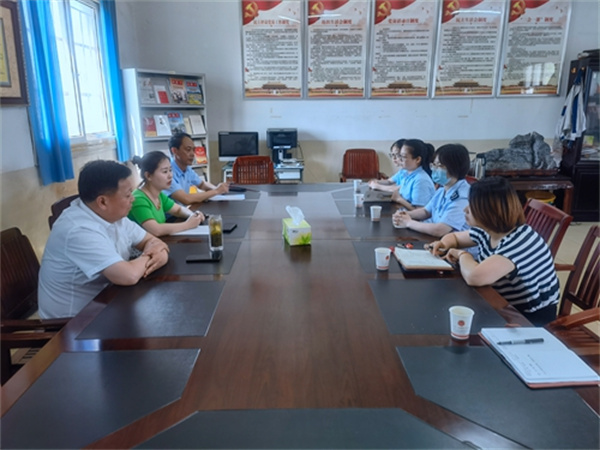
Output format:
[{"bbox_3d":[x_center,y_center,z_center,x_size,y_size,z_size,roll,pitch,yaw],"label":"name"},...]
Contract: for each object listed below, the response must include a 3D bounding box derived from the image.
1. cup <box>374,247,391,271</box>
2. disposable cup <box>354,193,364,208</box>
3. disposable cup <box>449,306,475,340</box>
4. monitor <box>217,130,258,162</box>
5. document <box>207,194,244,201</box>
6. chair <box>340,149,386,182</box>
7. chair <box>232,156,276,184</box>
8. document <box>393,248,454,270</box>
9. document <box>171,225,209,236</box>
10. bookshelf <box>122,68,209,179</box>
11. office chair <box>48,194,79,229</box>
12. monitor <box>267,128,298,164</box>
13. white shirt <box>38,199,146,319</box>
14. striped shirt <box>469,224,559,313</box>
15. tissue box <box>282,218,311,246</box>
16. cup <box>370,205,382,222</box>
[{"bbox_3d":[0.379,0.160,2.115,0.075,0.086,0.075,0,14,0],"label":"cup"},{"bbox_3d":[0.426,-0.170,3.337,0.073,0.088,0.073,0,15,0],"label":"disposable cup"},{"bbox_3d":[0.518,0.317,1.488,0.075,0.086,0.075,0,14,0],"label":"disposable cup"},{"bbox_3d":[-0.735,-0.933,5.625,0.480,0.380,0.160,-1,15,-3],"label":"monitor"},{"bbox_3d":[-0.613,-0.232,3.854,0.290,0.012,0.230,0,14,0],"label":"document"},{"bbox_3d":[0.683,-0.299,5.168,0.550,0.990,0.570,0,14,2],"label":"chair"},{"bbox_3d":[-0.446,-0.130,4.520,0.550,0.990,0.570,0,14,0],"label":"chair"},{"bbox_3d":[0.571,0.165,2.232,0.215,0.018,0.290,0,14,0],"label":"document"},{"bbox_3d":[-0.629,0.029,2.821,0.280,0.010,0.220,0,14,0],"label":"document"},{"bbox_3d":[-1.545,-0.860,5.582,0.300,1.800,0.920,12,19,38],"label":"bookshelf"},{"bbox_3d":[-0.955,0.360,2.577,0.570,0.990,0.550,0,14,0],"label":"office chair"},{"bbox_3d":[-0.210,-0.938,5.624,0.370,0.420,0.190,0,15,0],"label":"monitor"},{"bbox_3d":[-0.925,0.148,2.104,0.420,0.560,0.500,1,15,3],"label":"white shirt"},{"bbox_3d":[0.950,0.177,2.132,0.370,0.450,0.420,2,15,7],"label":"striped shirt"},{"bbox_3d":[-0.019,0.035,2.531,0.113,0.094,0.190,-4,15,-14],"label":"tissue box"},{"bbox_3d":[0.480,-0.069,2.947,0.073,0.088,0.073,0,15,0],"label":"cup"}]

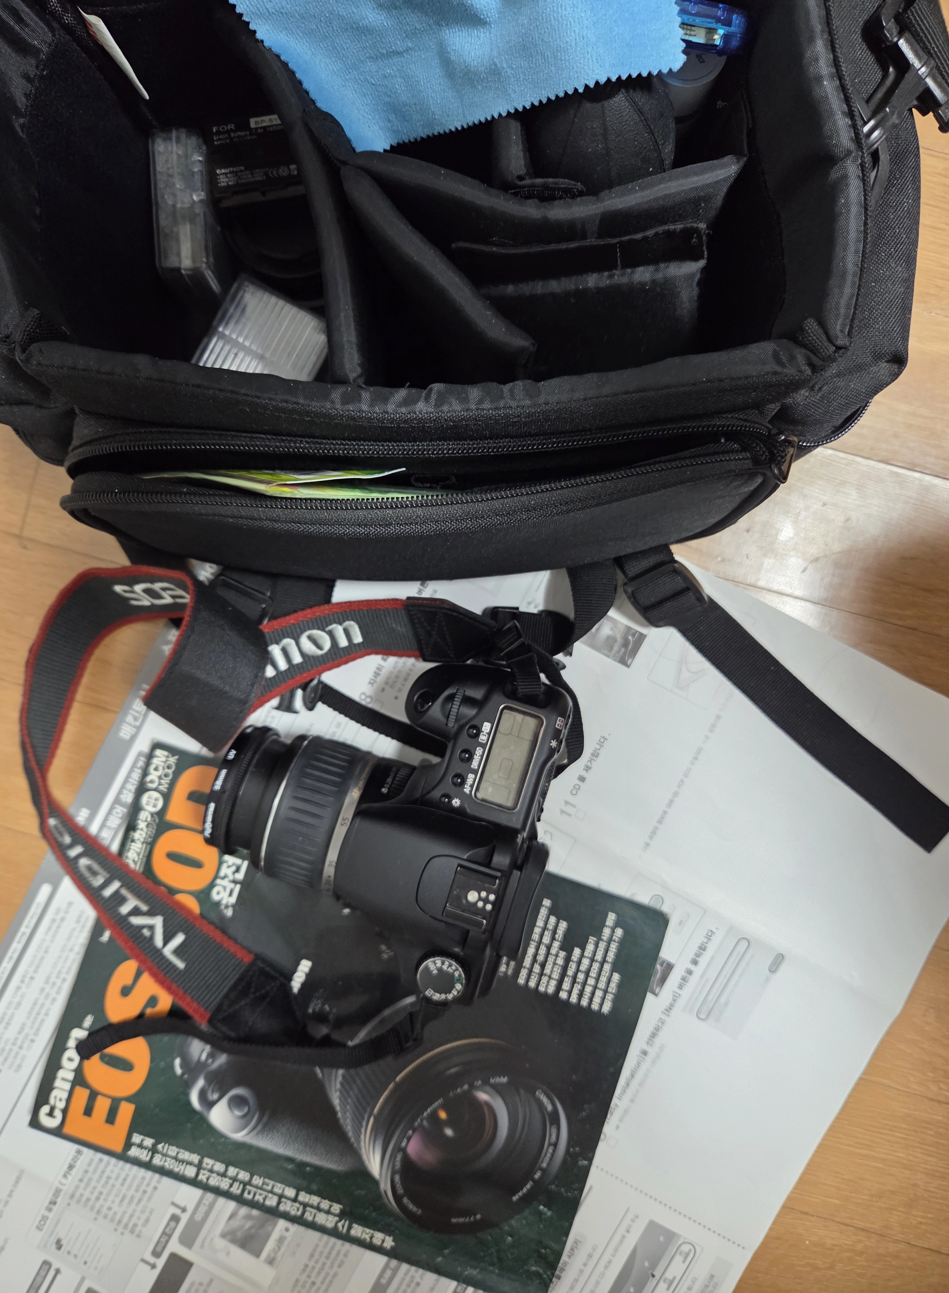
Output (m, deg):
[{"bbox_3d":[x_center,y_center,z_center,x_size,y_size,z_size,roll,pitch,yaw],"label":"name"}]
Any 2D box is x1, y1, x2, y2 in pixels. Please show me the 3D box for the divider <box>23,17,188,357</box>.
[{"bbox_3d":[-0.127,-0.144,0.341,0.018,0.140,0.115,0,92,3],"label":"divider"}]

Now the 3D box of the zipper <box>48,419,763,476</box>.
[{"bbox_3d":[-0.017,-0.064,0.278,0.228,0.018,0.020,-2,92,3],"label":"zipper"}]

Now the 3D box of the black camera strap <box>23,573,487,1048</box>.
[{"bbox_3d":[-0.101,0.082,0.408,0.225,0.075,0.235,0,92,3],"label":"black camera strap"}]

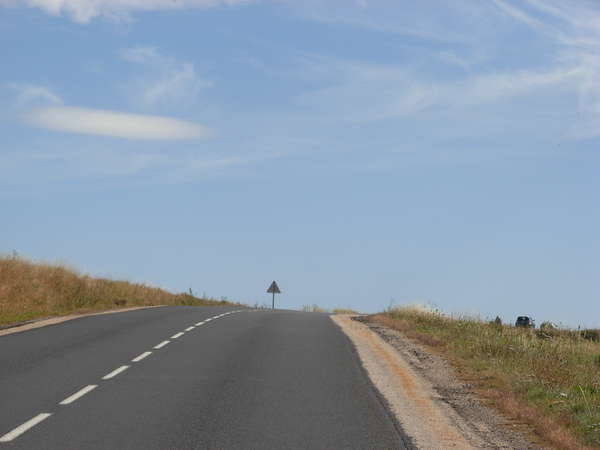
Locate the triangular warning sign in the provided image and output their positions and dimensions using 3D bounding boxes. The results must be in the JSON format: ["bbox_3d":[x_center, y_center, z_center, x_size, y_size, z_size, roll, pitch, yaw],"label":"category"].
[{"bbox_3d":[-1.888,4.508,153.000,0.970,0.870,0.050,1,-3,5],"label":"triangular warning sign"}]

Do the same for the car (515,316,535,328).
[{"bbox_3d":[25.616,11.123,240.000,1.690,1.440,3.950,1,-3,14],"label":"car"}]

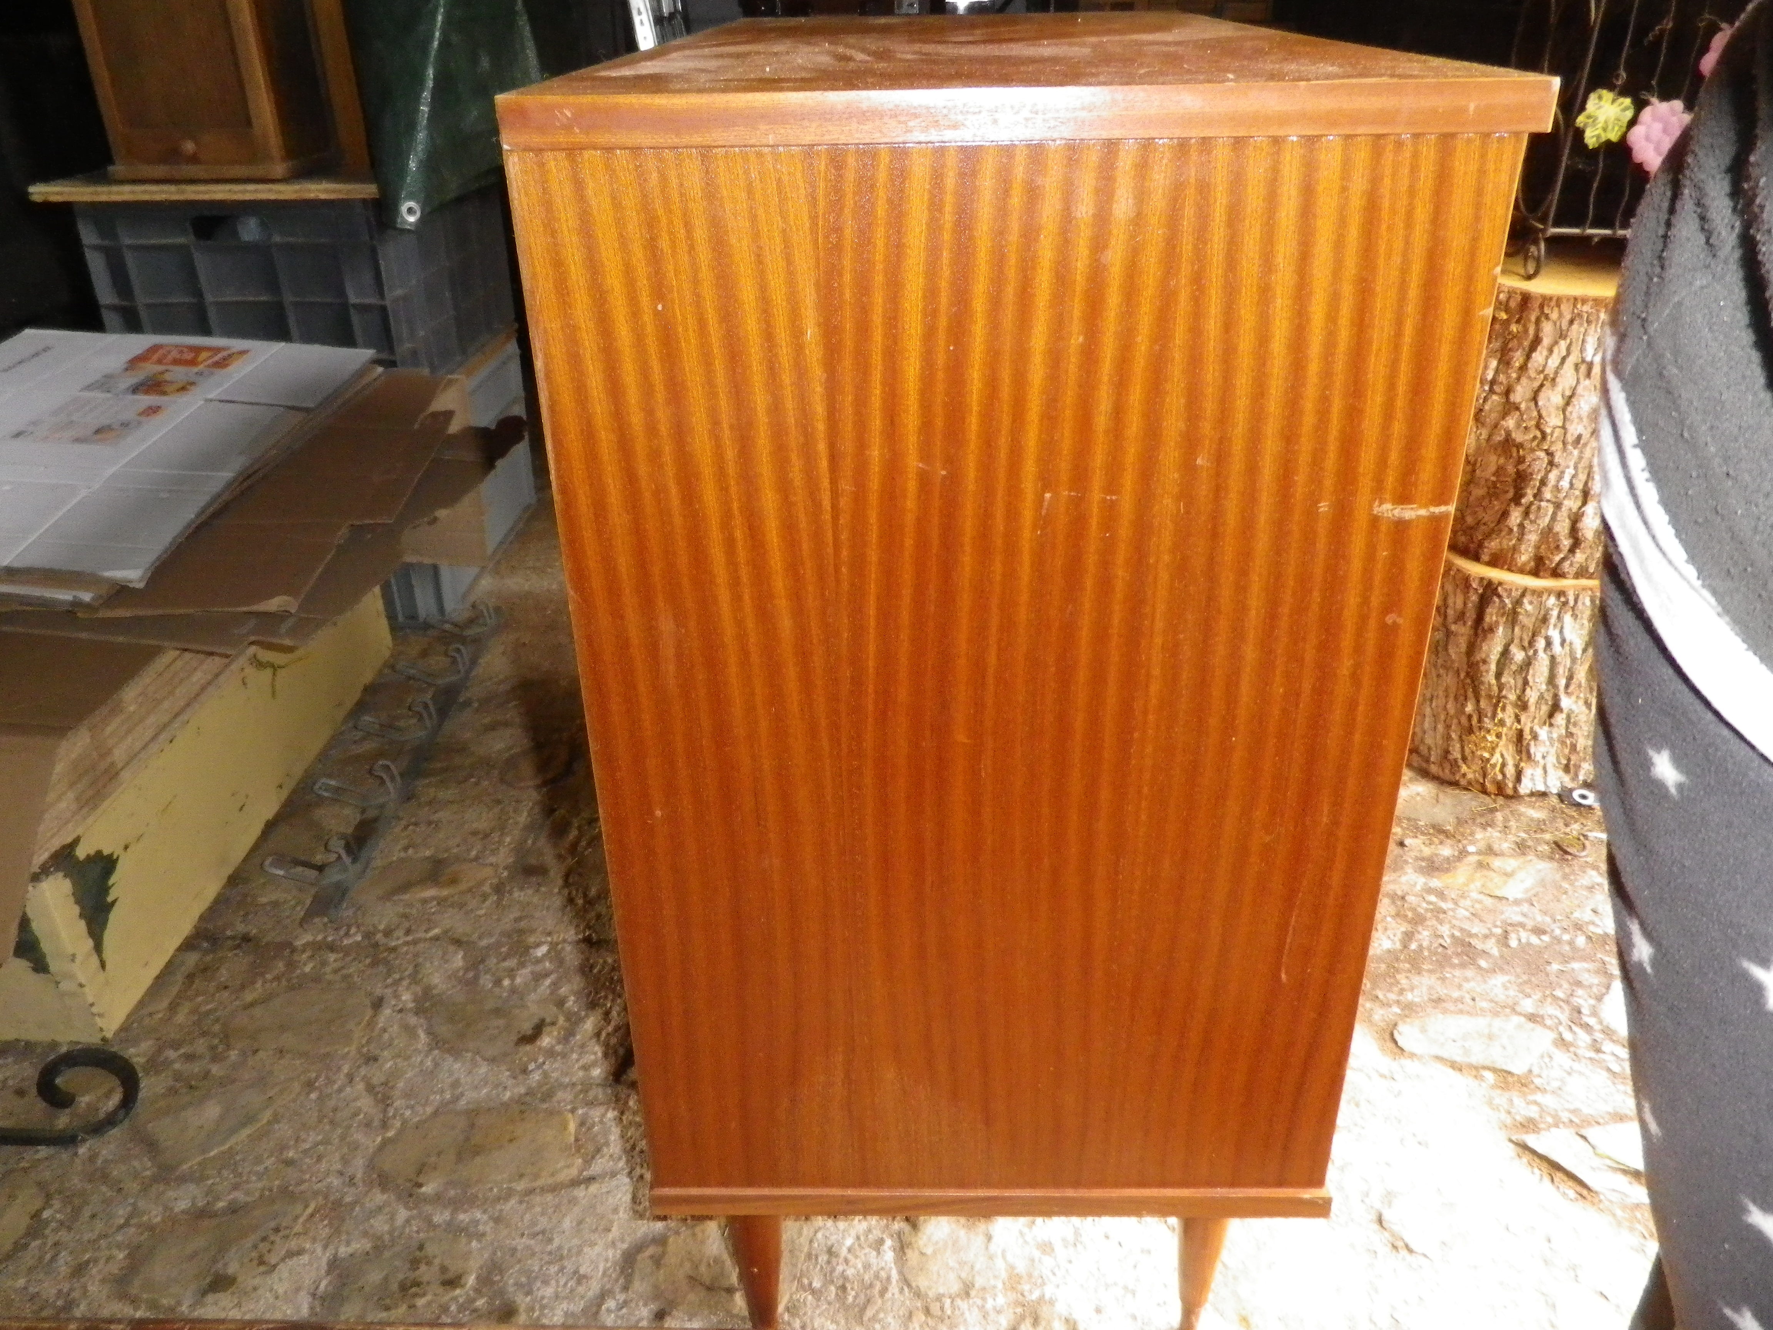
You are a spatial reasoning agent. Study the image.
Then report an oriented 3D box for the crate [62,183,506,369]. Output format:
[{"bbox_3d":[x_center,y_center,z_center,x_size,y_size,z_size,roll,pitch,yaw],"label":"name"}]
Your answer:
[{"bbox_3d":[-0.888,-0.627,2.040,0.400,0.277,0.595,0,26,0],"label":"crate"}]

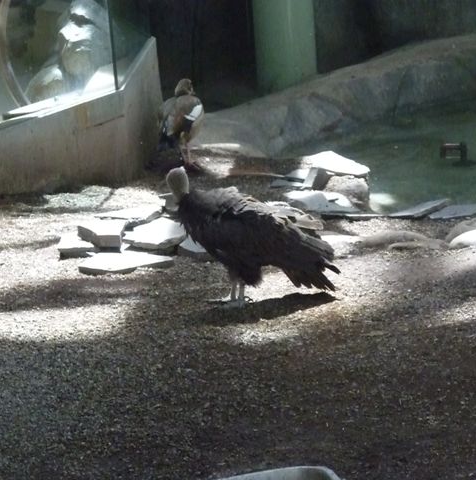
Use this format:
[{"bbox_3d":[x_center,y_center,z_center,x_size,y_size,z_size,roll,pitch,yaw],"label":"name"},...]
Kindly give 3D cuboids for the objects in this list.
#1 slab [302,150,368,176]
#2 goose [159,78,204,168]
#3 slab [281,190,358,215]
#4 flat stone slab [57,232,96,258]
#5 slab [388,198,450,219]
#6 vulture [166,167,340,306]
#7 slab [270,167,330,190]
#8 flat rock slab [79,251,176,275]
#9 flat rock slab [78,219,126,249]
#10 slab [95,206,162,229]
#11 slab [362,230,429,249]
[{"bbox_3d":[0.481,-0.353,10.538,0.260,0.040,0.360,-12,21,-23],"label":"slab"},{"bbox_3d":[-0.319,-0.656,11.271,0.200,0.490,0.360,7,22,27],"label":"goose"},{"bbox_3d":[0.434,-0.176,10.409,0.370,0.070,0.320,-3,19,1],"label":"slab"},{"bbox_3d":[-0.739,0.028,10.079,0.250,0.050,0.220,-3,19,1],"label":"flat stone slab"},{"bbox_3d":[0.816,-0.121,9.075,0.300,0.040,0.110,-17,22,-35],"label":"slab"},{"bbox_3d":[0.067,-0.029,9.192,0.750,0.640,0.320,-3,19,1],"label":"vulture"},{"bbox_3d":[0.286,-0.282,9.644,0.250,0.080,0.160,-4,18,0],"label":"slab"},{"bbox_3d":[-0.532,0.120,9.786,0.420,0.035,0.260,4,21,21],"label":"flat rock slab"},{"bbox_3d":[-0.589,-0.026,8.953,0.209,0.055,0.265,-2,18,6],"label":"flat rock slab"},{"bbox_3d":[-0.480,-0.106,9.256,0.269,0.040,0.209,2,18,17],"label":"slab"},{"bbox_3d":[0.751,0.002,9.877,0.335,0.065,0.170,-6,20,-5],"label":"slab"}]

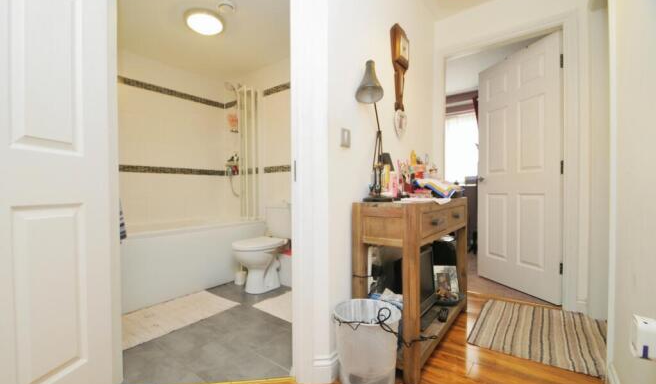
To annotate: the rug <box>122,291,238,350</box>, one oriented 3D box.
[{"bbox_3d":[-1.079,0.818,1.809,0.468,0.015,0.820,0,0,36],"label":"rug"}]

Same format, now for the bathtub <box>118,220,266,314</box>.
[{"bbox_3d":[-1.433,0.562,2.328,0.700,0.525,1.700,0,0,37],"label":"bathtub"}]

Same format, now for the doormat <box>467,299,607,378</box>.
[{"bbox_3d":[1.277,0.819,1.573,0.710,0.012,0.760,0,0,37],"label":"doormat"}]

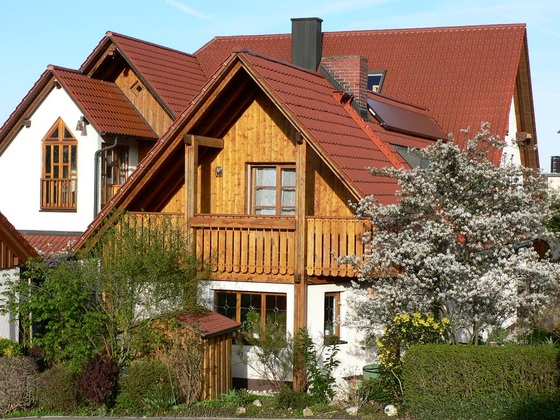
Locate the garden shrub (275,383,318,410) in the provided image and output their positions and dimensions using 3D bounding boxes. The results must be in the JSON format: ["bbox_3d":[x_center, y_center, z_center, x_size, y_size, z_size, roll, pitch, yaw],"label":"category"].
[{"bbox_3d":[0.310,3.420,19.945,0.820,0.480,0.700,0,1,0],"label":"garden shrub"}]

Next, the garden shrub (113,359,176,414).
[{"bbox_3d":[-2.478,3.166,19.691,1.120,0.950,1.000,0,1,0],"label":"garden shrub"}]

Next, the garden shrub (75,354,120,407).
[{"bbox_3d":[-3.379,3.155,19.891,0.840,0.950,0.800,0,1,0],"label":"garden shrub"}]

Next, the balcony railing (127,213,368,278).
[{"bbox_3d":[-0.574,0.722,22.137,5.262,1.246,1.300,1,1,20],"label":"balcony railing"}]

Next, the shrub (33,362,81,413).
[{"bbox_3d":[-4.112,3.201,19.742,0.900,0.850,0.850,0,1,0],"label":"shrub"}]

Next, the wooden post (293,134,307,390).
[{"bbox_3d":[0.400,1.052,21.068,0.200,5.098,0.200,1,1,20],"label":"wooden post"}]

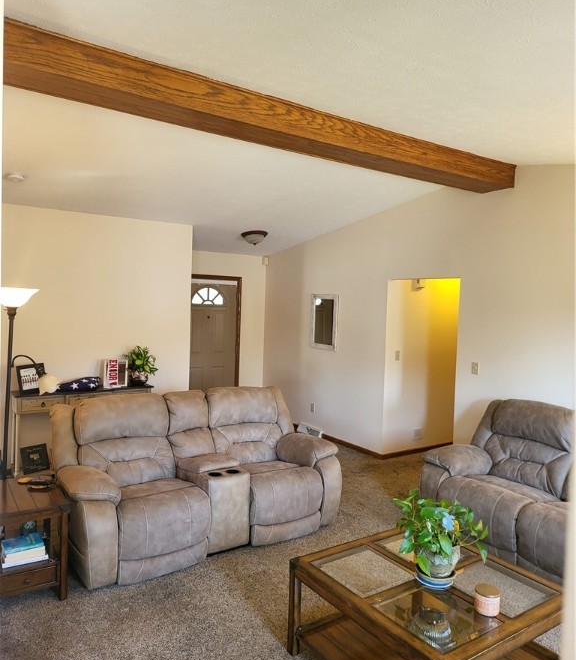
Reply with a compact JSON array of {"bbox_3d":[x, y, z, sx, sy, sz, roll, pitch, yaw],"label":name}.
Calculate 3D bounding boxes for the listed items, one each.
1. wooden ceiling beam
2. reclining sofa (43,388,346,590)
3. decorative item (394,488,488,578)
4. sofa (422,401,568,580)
[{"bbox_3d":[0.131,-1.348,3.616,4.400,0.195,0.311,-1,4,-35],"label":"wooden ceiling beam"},{"bbox_3d":[-0.668,1.042,4.136,2.000,1.030,1.010,-1,4,-35],"label":"reclining sofa"},{"bbox_3d":[0.712,1.011,2.538,0.390,0.390,0.390,2,3,0],"label":"decorative item"},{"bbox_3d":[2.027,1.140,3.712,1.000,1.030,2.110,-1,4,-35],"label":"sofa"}]

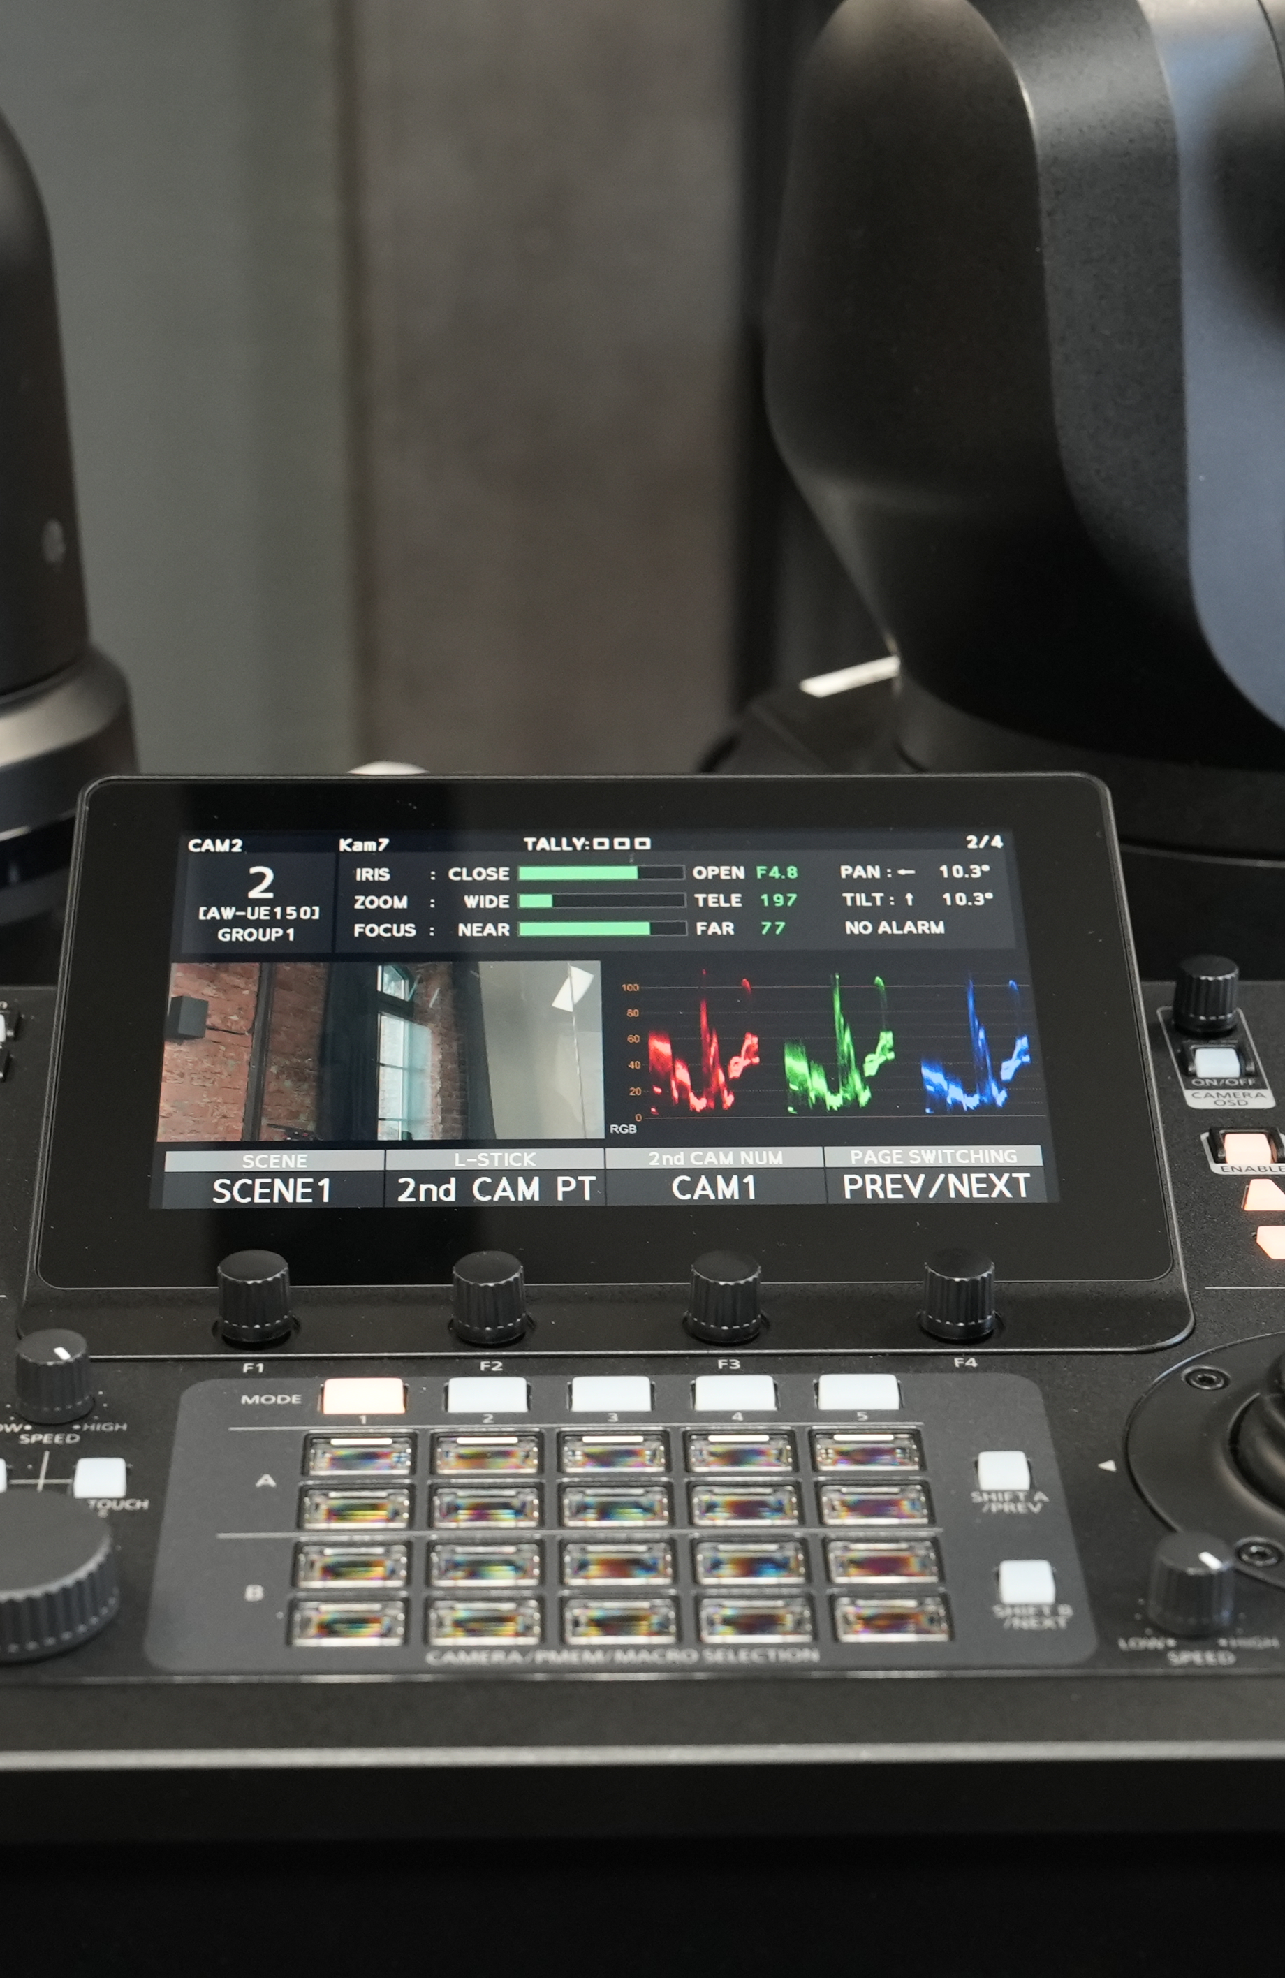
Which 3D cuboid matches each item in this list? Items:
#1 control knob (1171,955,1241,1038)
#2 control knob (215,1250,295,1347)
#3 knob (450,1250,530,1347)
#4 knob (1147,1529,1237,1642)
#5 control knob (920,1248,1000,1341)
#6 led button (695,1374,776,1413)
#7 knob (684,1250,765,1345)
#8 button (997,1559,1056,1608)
[{"bbox_3d":[0.107,0.002,0.760,0.012,0.011,0.012,0,26,-2],"label":"control knob"},{"bbox_3d":[-0.063,0.050,0.651,0.012,0.011,0.012,0,25,-2],"label":"control knob"},{"bbox_3d":[-0.025,0.050,0.652,0.012,0.011,0.012,0,25,-2],"label":"knob"},{"bbox_3d":[0.080,0.086,0.586,0.013,0.011,0.013,0,26,0],"label":"knob"},{"bbox_3d":[0.051,0.050,0.654,0.012,0.011,0.012,0,26,-2],"label":"control knob"},{"bbox_3d":[0.015,0.064,0.639,0.013,0.003,0.007,0,26,-2],"label":"led button"},{"bbox_3d":[0.014,0.050,0.653,0.012,0.011,0.012,0,25,-2],"label":"knob"},{"bbox_3d":[0.056,0.086,0.589,0.008,0.003,0.008,0,25,-2],"label":"button"}]

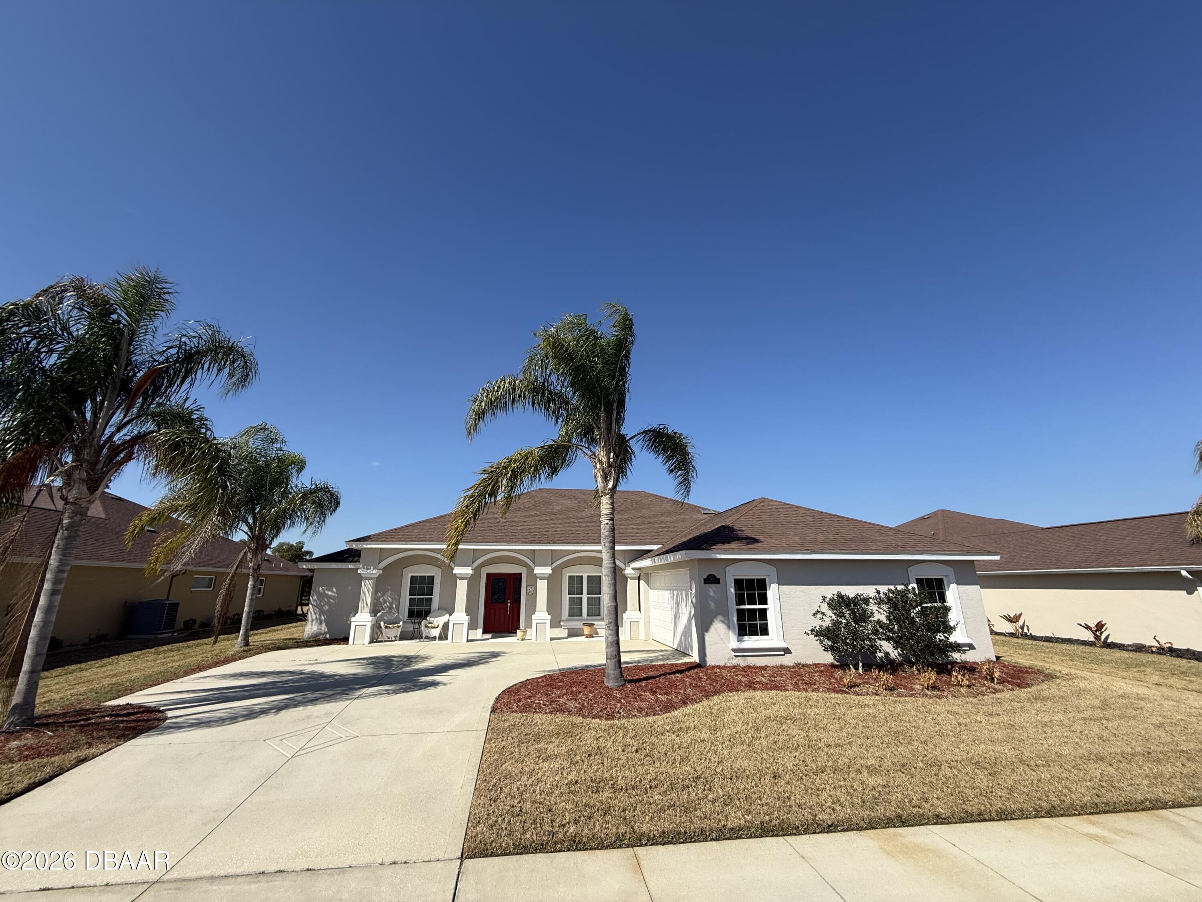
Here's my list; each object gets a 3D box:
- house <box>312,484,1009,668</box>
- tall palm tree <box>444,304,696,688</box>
[{"bbox_3d":[-0.534,4.167,19.613,20.250,6.180,16.450,2,-16,-8],"label":"house"},{"bbox_3d":[-0.462,0.484,10.082,4.950,8.080,4.400,2,-16,-8],"label":"tall palm tree"}]

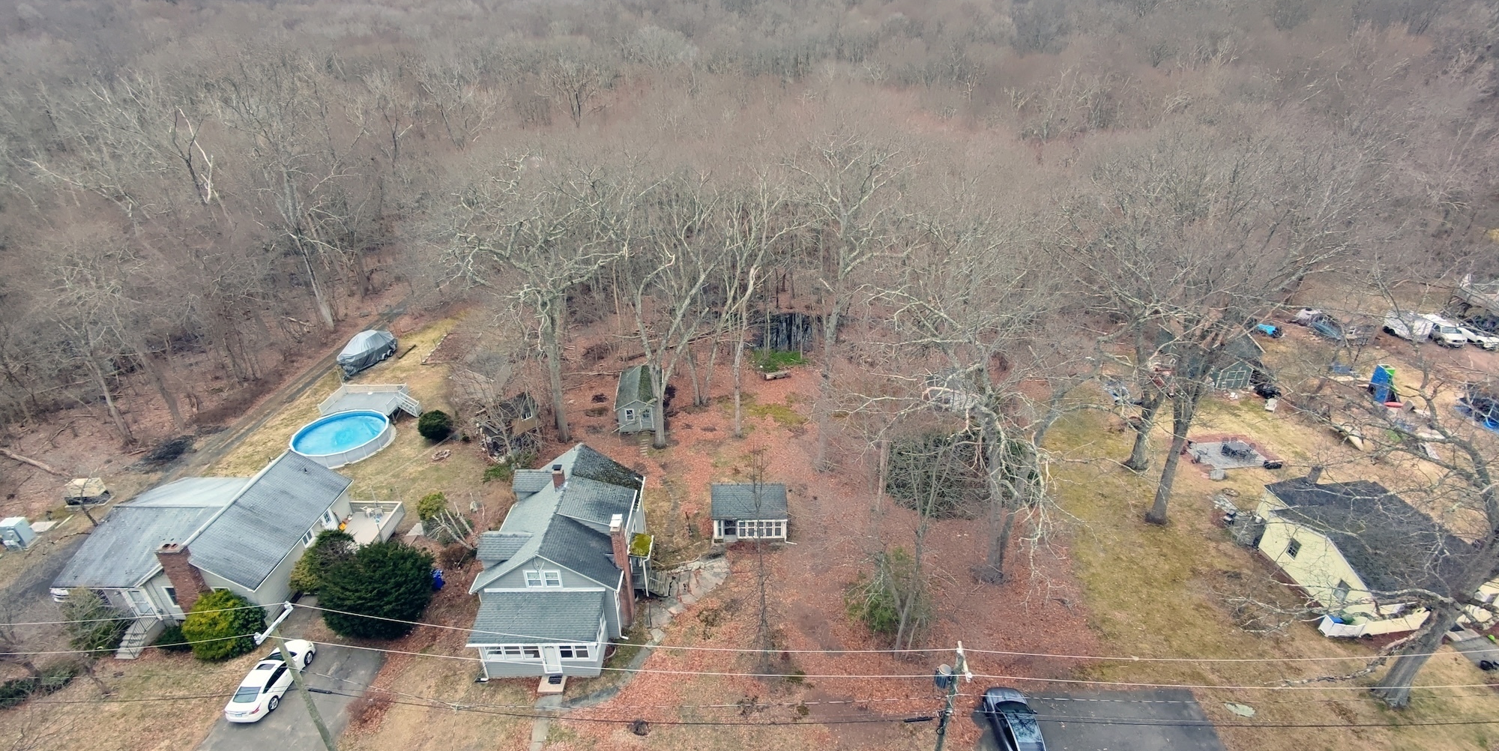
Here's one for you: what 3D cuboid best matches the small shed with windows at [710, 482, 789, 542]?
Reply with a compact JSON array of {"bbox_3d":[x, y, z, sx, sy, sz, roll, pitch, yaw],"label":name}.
[{"bbox_3d":[0.001,8.949,47.681,5.000,3.550,4.200,0,28,0],"label":"small shed with windows"}]

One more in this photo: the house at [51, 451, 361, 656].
[{"bbox_3d":[-34.416,10.315,44.524,12.100,6.100,11.800,1,28,2],"label":"house"}]

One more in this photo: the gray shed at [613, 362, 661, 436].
[{"bbox_3d":[-9.591,2.119,61.179,3.800,3.400,6.400,-2,28,-4],"label":"gray shed"}]

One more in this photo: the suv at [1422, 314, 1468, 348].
[{"bbox_3d":[74.970,-4.802,75.159,1.850,1.750,4.750,1,28,3],"label":"suv"}]

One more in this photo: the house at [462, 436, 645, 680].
[{"bbox_3d":[-10.732,10.313,41.642,9.000,6.800,13.400,0,28,1],"label":"house"}]

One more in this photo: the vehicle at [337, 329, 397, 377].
[{"bbox_3d":[-40.052,-2.334,72.795,2.350,2.400,6.900,8,29,15],"label":"vehicle"}]

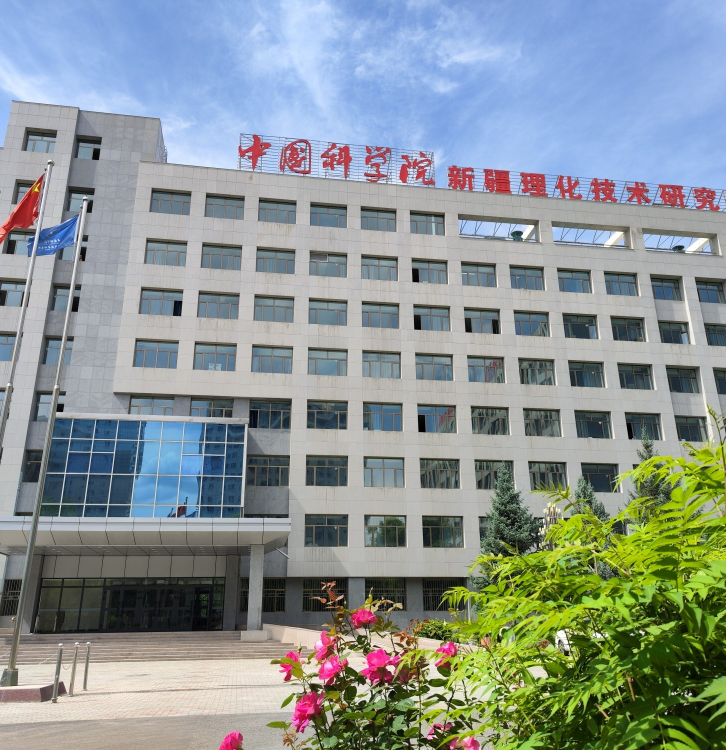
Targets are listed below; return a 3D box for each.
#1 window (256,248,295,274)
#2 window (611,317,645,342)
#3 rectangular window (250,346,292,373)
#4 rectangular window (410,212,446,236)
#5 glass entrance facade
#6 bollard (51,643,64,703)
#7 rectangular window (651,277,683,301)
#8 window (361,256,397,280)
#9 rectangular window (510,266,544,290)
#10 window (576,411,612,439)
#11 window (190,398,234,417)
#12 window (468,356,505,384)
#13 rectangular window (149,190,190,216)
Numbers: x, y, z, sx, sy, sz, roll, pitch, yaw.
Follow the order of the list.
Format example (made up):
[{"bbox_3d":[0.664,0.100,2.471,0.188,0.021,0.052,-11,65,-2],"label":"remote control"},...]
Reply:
[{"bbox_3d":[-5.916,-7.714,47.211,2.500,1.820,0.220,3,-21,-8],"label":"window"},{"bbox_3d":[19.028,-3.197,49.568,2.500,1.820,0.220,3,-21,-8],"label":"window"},{"bbox_3d":[-5.838,-0.902,44.824,2.600,1.900,0.200,3,-20,-9],"label":"rectangular window"},{"bbox_3d":[4.635,-10.798,50.053,2.579,1.882,0.250,3,-21,-9],"label":"rectangular window"},{"bbox_3d":[-12.096,12.107,36.518,9.360,2.671,0.300,3,-21,-9],"label":"glass entrance facade"},{"bbox_3d":[-5.589,5.448,12.695,0.110,1.000,0.110,3,-20,-9],"label":"bollard"},{"bbox_3d":[22.753,-6.507,51.856,2.500,1.850,0.200,3,-20,-9],"label":"rectangular window"},{"bbox_3d":[1.152,-7.312,48.318,2.600,1.900,0.200,3,-20,-9],"label":"window"},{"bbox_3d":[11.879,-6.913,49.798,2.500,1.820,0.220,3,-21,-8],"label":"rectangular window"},{"bbox_3d":[15.593,3.474,47.101,2.595,1.908,0.200,3,-21,-9],"label":"window"},{"bbox_3d":[-9.444,2.304,43.251,2.515,1.806,0.200,3,-20,-9],"label":"window"},{"bbox_3d":[8.722,-0.282,49.179,2.724,1.993,0.250,3,-20,-9],"label":"window"},{"bbox_3d":[-13.242,-11.869,47.913,2.591,1.889,0.150,3,-20,-9],"label":"rectangular window"}]

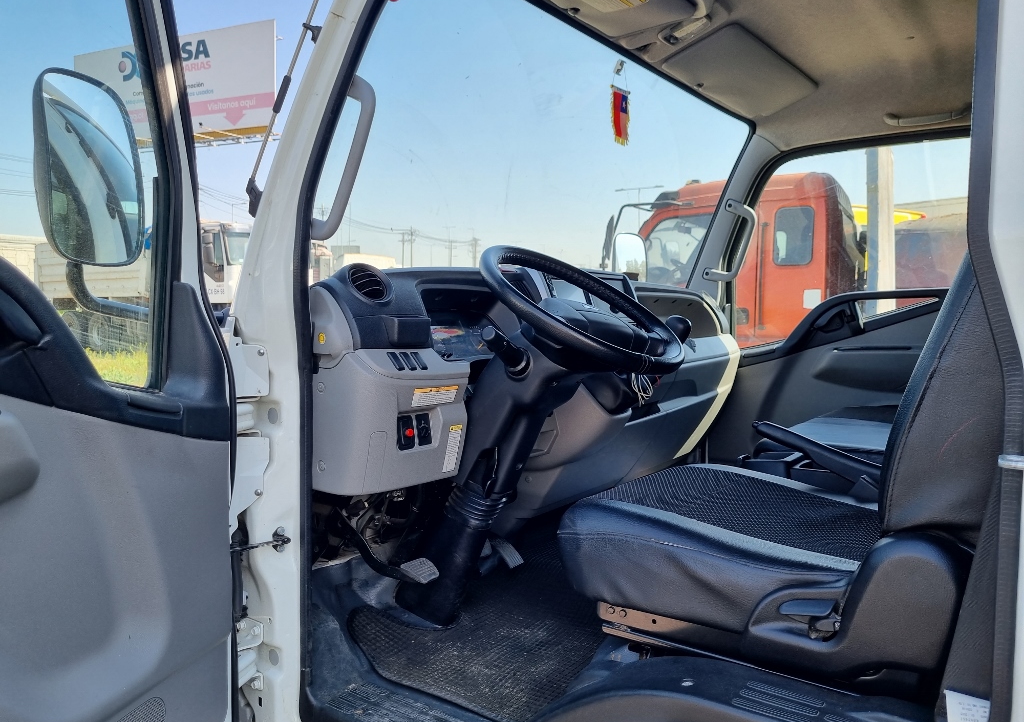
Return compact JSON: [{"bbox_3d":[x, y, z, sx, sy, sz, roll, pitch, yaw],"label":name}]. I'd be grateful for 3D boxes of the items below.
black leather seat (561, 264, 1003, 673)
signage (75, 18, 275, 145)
[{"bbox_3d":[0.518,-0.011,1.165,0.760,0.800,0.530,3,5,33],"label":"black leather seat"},{"bbox_3d":[-14.790,-11.748,33.146,11.396,4.100,0.350,2,5,23],"label":"signage"}]

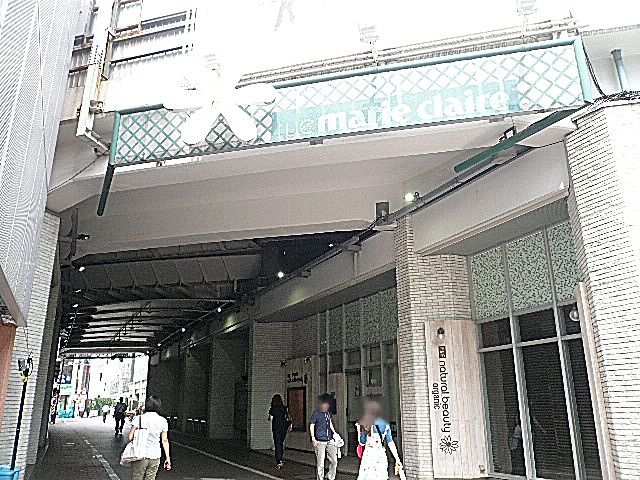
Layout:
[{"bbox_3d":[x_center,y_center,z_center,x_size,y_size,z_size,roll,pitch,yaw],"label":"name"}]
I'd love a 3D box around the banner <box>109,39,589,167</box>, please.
[{"bbox_3d":[0.088,-1.937,7.616,7.000,1.020,0.200,-5,-18,13],"label":"banner"}]

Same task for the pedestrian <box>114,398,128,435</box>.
[{"bbox_3d":[-9.398,8.309,24.510,0.600,1.700,0.400,6,-18,-21],"label":"pedestrian"}]

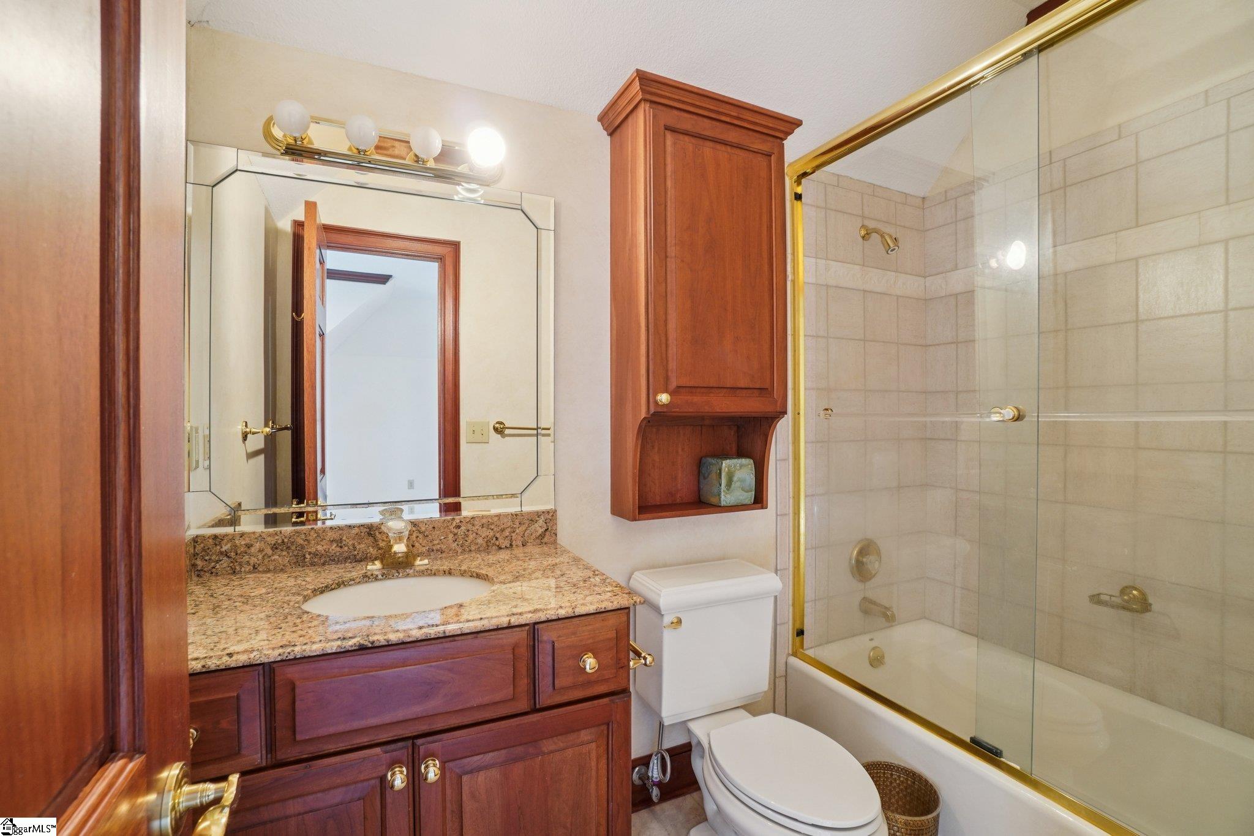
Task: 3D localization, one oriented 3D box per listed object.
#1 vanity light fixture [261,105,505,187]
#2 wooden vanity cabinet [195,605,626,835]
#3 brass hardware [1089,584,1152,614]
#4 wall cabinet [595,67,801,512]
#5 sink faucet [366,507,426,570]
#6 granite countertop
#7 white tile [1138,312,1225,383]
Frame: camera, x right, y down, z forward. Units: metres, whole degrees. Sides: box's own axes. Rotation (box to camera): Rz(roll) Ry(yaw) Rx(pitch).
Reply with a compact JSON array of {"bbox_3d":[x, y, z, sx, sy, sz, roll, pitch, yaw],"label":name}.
[{"bbox_3d":[-0.584,-0.686,1.308,0.575,0.139,0.142,0,0,-24],"label":"vanity light fixture"},{"bbox_3d":[-0.505,0.839,1.175,0.901,0.899,0.505,0,0,-23],"label":"wooden vanity cabinet"},{"bbox_3d":[1.520,0.552,1.607,0.104,0.065,0.134,0,0,-24],"label":"brass hardware"},{"bbox_3d":[0.231,-0.316,1.610,0.575,1.215,0.267,0,0,-24],"label":"wall cabinet"},{"bbox_3d":[-0.566,0.310,1.296,0.154,0.128,0.133,0,0,-24],"label":"sink faucet"},{"bbox_3d":[-0.510,0.388,1.147,0.931,0.029,0.531,0,0,-23],"label":"granite countertop"},{"bbox_3d":[1.616,-0.199,1.527,0.010,0.193,0.193,0,0,-24],"label":"white tile"}]

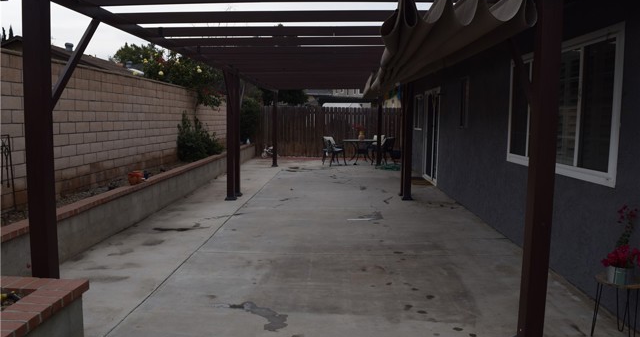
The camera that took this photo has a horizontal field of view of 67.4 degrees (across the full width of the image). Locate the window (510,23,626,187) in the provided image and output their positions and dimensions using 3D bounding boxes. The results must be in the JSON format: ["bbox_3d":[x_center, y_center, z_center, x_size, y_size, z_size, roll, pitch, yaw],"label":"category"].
[{"bbox_3d":[2.225,-0.577,4.683,0.090,1.202,2.275,1,6,2],"label":"window"}]

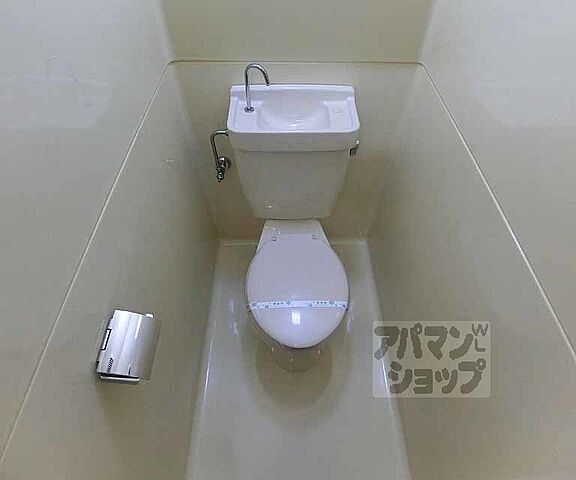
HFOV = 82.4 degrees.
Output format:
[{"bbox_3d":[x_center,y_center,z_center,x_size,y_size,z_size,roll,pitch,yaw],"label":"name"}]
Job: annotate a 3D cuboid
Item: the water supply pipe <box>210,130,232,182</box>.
[{"bbox_3d":[-0.247,-0.329,1.277,0.076,0.234,0.116,-1,54,0],"label":"water supply pipe"}]

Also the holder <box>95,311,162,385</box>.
[{"bbox_3d":[-0.334,0.228,0.697,0.099,0.091,0.149,-1,54,0],"label":"holder"}]

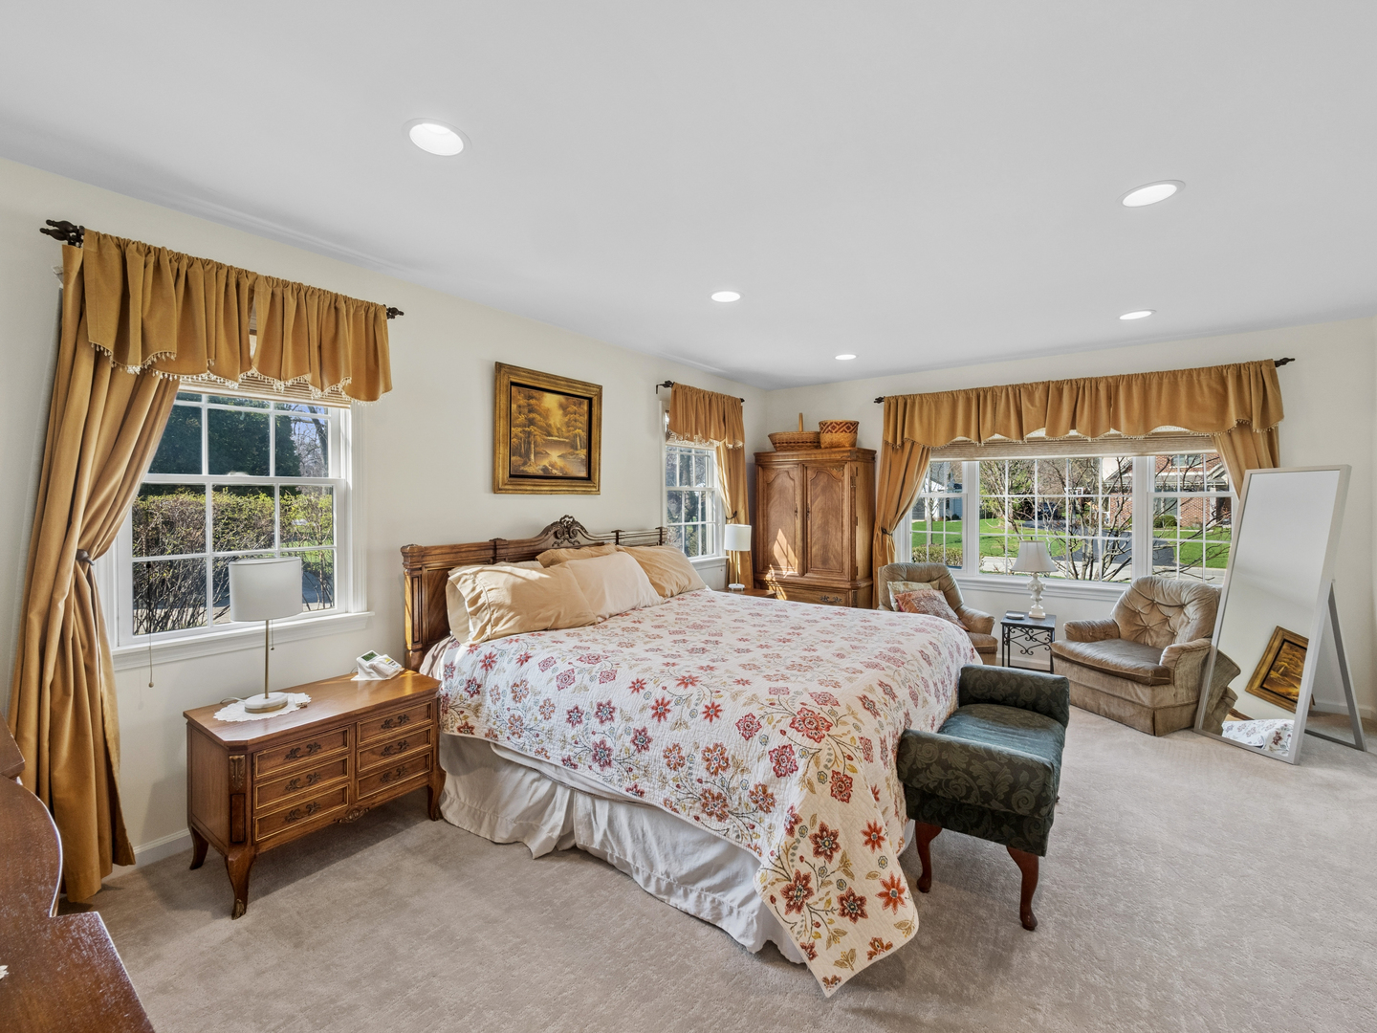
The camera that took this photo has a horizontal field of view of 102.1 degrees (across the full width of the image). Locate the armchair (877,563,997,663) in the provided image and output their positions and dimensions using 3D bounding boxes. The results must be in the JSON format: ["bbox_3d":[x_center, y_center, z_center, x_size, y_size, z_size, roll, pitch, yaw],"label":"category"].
[{"bbox_3d":[1.845,0.792,4.286,0.730,0.820,0.810,0,2,4],"label":"armchair"}]

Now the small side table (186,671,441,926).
[{"bbox_3d":[-1.446,1.014,2.218,0.430,0.578,0.740,0,1,37],"label":"small side table"}]

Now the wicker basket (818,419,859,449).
[{"bbox_3d":[1.276,-0.683,4.734,0.330,0.250,0.330,0,1,26],"label":"wicker basket"}]

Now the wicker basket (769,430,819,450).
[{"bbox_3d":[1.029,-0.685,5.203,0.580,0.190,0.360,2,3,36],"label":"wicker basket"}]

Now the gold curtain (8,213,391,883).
[{"bbox_3d":[-1.797,0.158,2.227,0.210,2.280,1.170,0,1,40],"label":"gold curtain"}]

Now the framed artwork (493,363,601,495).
[{"bbox_3d":[-0.856,-0.514,3.505,0.060,0.745,0.830,2,3,36],"label":"framed artwork"}]

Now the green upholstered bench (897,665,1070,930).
[{"bbox_3d":[1.209,0.996,2.181,0.430,0.570,1.050,1,2,35],"label":"green upholstered bench"}]

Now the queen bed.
[{"bbox_3d":[0.062,0.648,2.940,2.240,1.223,2.070,2,3,36],"label":"queen bed"}]

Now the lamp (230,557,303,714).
[{"bbox_3d":[-1.639,0.456,2.161,0.230,0.556,0.230,0,1,40],"label":"lamp"}]

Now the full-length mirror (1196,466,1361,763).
[{"bbox_3d":[3.262,0.486,3.089,0.500,1.530,0.430,-1,3,-19],"label":"full-length mirror"}]

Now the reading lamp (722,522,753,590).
[{"bbox_3d":[0.418,0.338,4.802,0.245,0.550,0.245,0,2,0],"label":"reading lamp"}]

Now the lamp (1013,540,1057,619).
[{"bbox_3d":[2.604,0.462,4.154,0.290,0.585,0.290,2,3,36],"label":"lamp"}]

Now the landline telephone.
[{"bbox_3d":[-1.423,0.679,2.567,0.170,0.105,0.165,0,1,-5],"label":"landline telephone"}]

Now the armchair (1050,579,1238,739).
[{"bbox_3d":[2.906,0.821,3.584,0.810,0.820,0.730,-1,3,-20],"label":"armchair"}]

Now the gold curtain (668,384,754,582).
[{"bbox_3d":[0.201,-0.009,4.848,0.180,2.120,1.240,2,3,36],"label":"gold curtain"}]

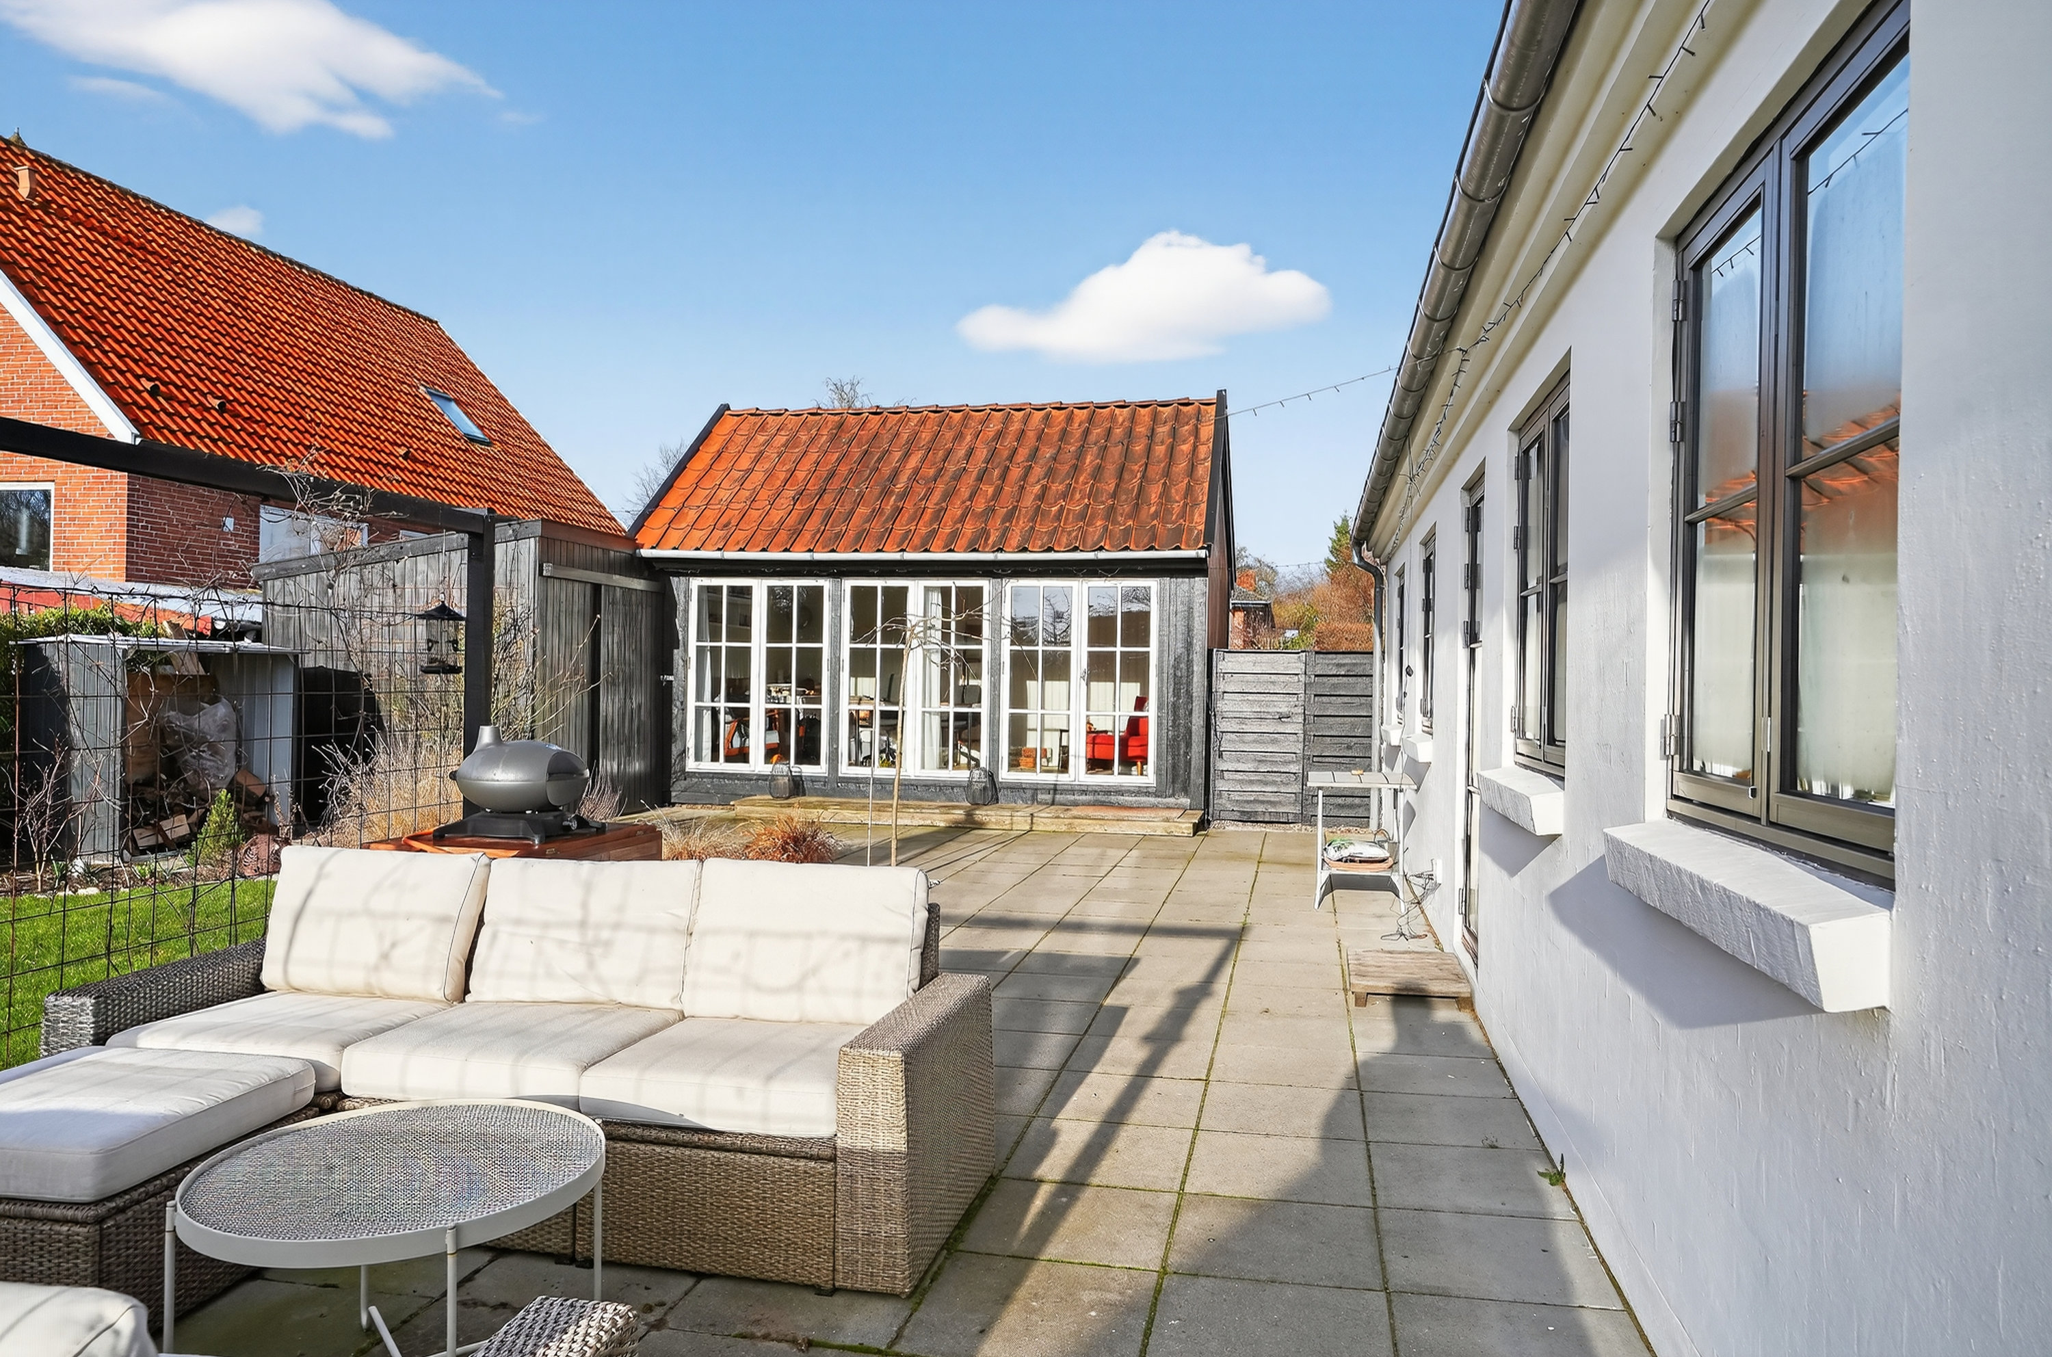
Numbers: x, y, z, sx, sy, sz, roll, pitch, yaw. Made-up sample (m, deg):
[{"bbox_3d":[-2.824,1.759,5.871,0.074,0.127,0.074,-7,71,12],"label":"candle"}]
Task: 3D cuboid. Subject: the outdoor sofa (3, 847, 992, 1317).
[{"bbox_3d":[-1.337,0.923,3.166,2.280,0.830,1.460,0,0,12],"label":"outdoor sofa"}]

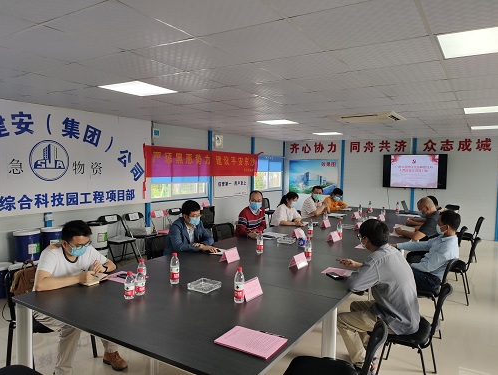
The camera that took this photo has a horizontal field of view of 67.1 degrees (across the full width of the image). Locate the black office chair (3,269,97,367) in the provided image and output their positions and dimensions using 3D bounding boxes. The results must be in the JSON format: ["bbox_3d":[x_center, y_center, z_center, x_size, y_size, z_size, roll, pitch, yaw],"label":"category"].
[{"bbox_3d":[-1.554,1.016,3.006,0.540,0.780,0.490,3,3,35],"label":"black office chair"}]

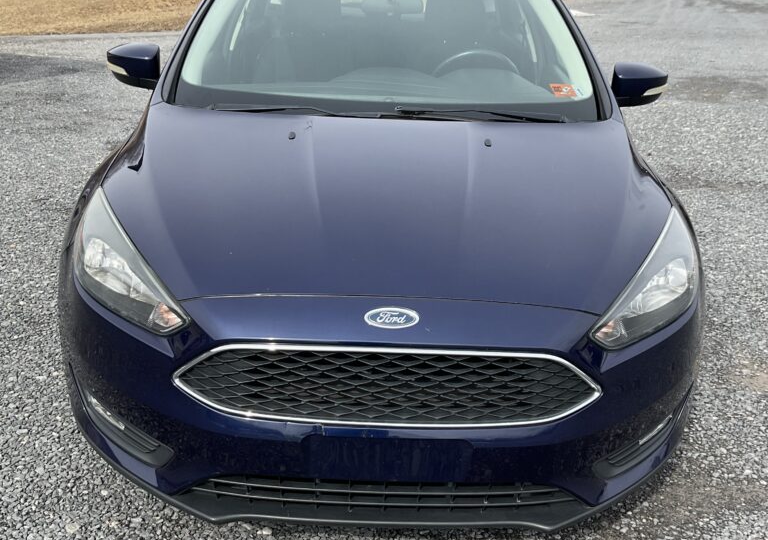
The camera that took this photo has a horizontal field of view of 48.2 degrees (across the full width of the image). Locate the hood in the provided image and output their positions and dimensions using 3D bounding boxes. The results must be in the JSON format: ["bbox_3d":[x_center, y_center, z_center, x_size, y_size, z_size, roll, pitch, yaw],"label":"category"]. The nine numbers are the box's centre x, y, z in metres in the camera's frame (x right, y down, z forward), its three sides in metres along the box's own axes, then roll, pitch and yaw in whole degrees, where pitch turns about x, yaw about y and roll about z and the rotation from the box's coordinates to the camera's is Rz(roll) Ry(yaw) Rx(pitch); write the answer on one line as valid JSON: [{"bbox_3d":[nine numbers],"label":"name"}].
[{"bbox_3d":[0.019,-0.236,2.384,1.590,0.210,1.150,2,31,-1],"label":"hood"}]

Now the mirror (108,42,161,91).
[{"bbox_3d":[-0.902,-0.763,3.164,0.210,0.160,0.155,2,22,-1],"label":"mirror"}]

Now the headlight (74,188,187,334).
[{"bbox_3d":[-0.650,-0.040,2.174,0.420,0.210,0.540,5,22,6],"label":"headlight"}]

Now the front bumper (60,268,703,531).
[{"bbox_3d":[0.008,0.293,2.137,1.780,0.590,0.540,2,22,-1],"label":"front bumper"}]

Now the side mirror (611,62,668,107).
[{"bbox_3d":[0.932,-0.704,3.210,0.210,0.160,0.155,2,22,-1],"label":"side mirror"}]

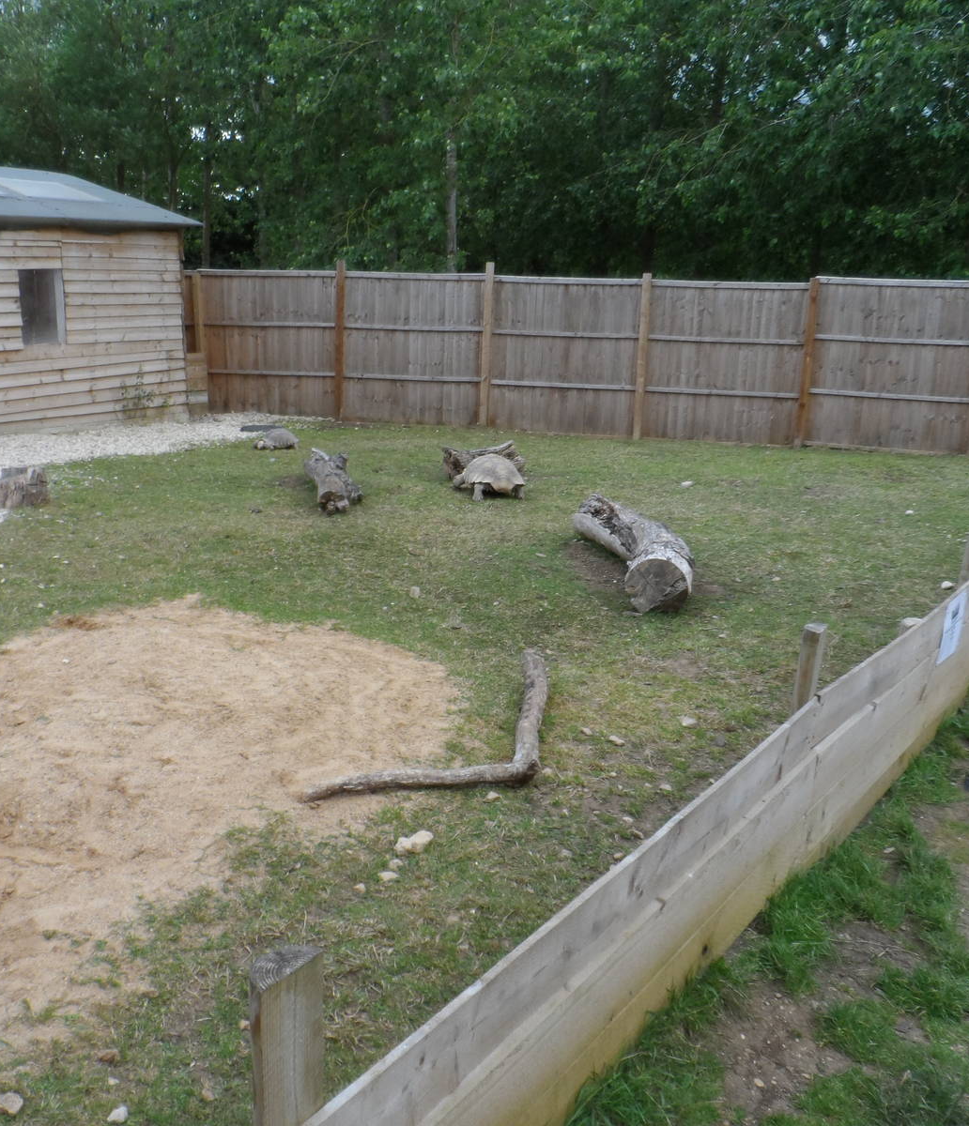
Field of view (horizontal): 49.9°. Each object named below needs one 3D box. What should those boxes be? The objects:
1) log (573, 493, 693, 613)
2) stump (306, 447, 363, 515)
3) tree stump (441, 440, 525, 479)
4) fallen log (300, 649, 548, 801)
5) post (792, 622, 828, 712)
[{"bbox_3d":[0.894,-0.141,6.804,0.460,0.330,2.000,-1,16,-7],"label":"log"},{"bbox_3d":[-1.292,-0.700,8.761,0.400,0.280,1.420,-3,16,-16],"label":"stump"},{"bbox_3d":[-0.004,-1.001,9.913,0.790,0.310,0.380,-4,16,-19],"label":"tree stump"},{"bbox_3d":[0.059,0.637,4.109,0.690,0.120,1.730,10,18,28],"label":"fallen log"},{"bbox_3d":[0.935,0.568,3.129,0.065,0.770,0.085,12,19,34],"label":"post"}]

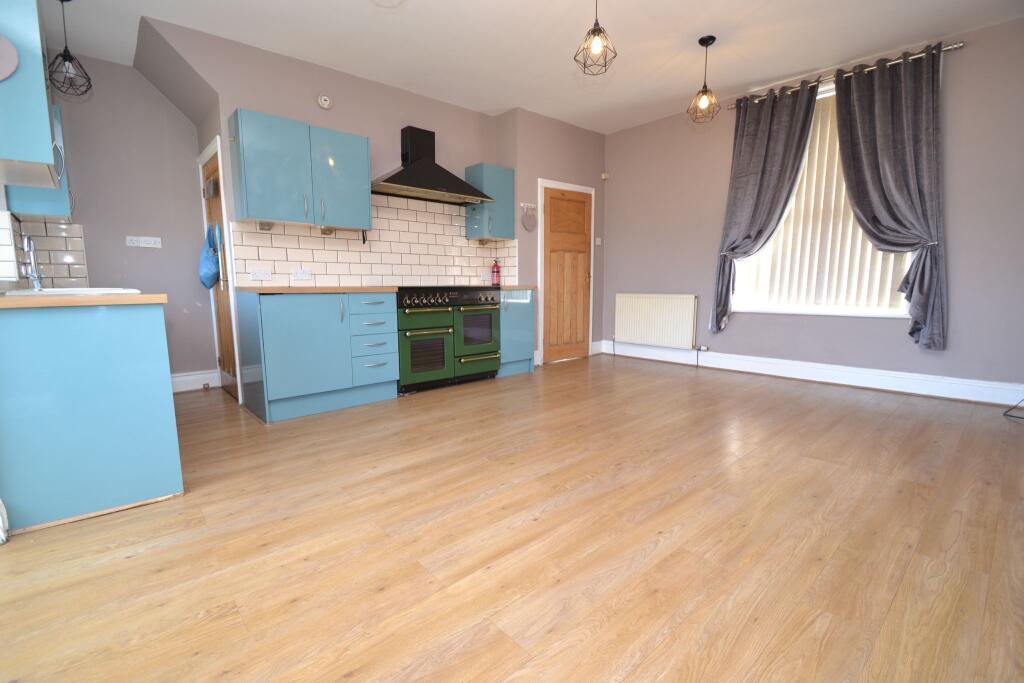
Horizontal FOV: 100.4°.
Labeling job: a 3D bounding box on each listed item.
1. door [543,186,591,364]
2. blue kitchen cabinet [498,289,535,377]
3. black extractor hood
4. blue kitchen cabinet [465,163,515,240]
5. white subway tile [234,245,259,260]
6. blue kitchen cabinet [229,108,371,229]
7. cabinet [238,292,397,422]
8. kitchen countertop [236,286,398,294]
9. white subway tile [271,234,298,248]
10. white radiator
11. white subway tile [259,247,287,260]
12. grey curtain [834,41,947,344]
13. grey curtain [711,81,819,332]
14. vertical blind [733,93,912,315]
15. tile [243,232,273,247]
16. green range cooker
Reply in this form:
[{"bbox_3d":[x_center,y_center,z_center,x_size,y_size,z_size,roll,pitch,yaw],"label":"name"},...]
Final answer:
[{"bbox_3d":[0.666,-0.763,5.145,0.787,2.012,0.045,-6,9,-37],"label":"door"},{"bbox_3d":[-0.127,-0.104,4.580,0.461,0.880,0.575,-7,10,-42],"label":"blue kitchen cabinet"},{"bbox_3d":[-0.751,-1.652,3.952,1.190,0.618,0.470,-7,10,-42],"label":"black extractor hood"},{"bbox_3d":[-0.226,-1.431,4.516,0.420,0.737,0.302,-7,10,-42],"label":"blue kitchen cabinet"},{"bbox_3d":[-2.002,-0.667,3.228,0.159,0.101,0.010,-7,10,-42],"label":"white subway tile"},{"bbox_3d":[-1.603,-1.258,3.322,0.913,0.737,0.305,-7,10,-42],"label":"blue kitchen cabinet"},{"bbox_3d":[-1.492,0.055,3.364,0.986,0.877,0.612,-7,10,-42],"label":"cabinet"},{"bbox_3d":[-1.492,-0.400,3.309,1.005,0.040,0.630,-7,10,-42],"label":"kitchen countertop"},{"bbox_3d":[-1.794,-0.797,3.386,0.195,0.100,0.010,-7,10,-42],"label":"white subway tile"},{"bbox_3d":[1.716,-0.260,5.161,0.080,0.618,1.016,-7,10,-42],"label":"white radiator"},{"bbox_3d":[-1.865,-0.684,3.334,0.196,0.099,0.010,-7,10,-42],"label":"white subway tile"},{"bbox_3d":[3.043,-1.111,3.441,0.170,2.290,0.860,-7,10,-42],"label":"grey curtain"},{"bbox_3d":[2.399,-1.202,4.133,0.170,2.300,0.840,-7,10,-42],"label":"grey curtain"},{"bbox_3d":[2.860,-1.269,3.945,0.072,1.909,1.421,-7,10,-42],"label":"vertical blind"},{"bbox_3d":[-1.944,-0.775,3.269,0.198,0.098,0.010,-7,10,-42],"label":"tile"},{"bbox_3d":[-0.699,-0.054,4.047,1.078,0.921,0.616,-7,10,-42],"label":"green range cooker"}]

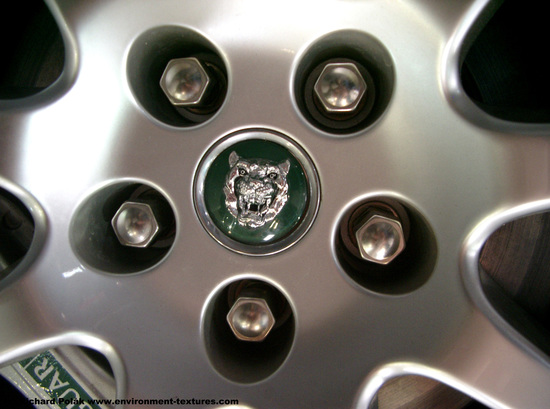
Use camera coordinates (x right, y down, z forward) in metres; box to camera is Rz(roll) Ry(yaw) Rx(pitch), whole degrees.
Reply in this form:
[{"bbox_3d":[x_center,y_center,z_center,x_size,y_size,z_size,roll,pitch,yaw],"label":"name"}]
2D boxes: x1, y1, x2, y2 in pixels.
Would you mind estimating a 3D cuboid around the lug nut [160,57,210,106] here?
[{"bbox_3d":[-0.037,-0.054,0.263,0.021,0.020,0.026,0,6,6],"label":"lug nut"}]

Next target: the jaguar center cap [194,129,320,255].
[{"bbox_3d":[-0.007,-0.006,0.257,0.055,0.055,0.015,6,7,6],"label":"jaguar center cap"}]

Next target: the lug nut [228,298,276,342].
[{"bbox_3d":[-0.009,0.050,0.272,0.021,0.020,0.026,0,6,6],"label":"lug nut"}]

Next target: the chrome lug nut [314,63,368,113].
[{"bbox_3d":[0.029,-0.050,0.257,0.021,0.020,0.026,0,6,6],"label":"chrome lug nut"}]

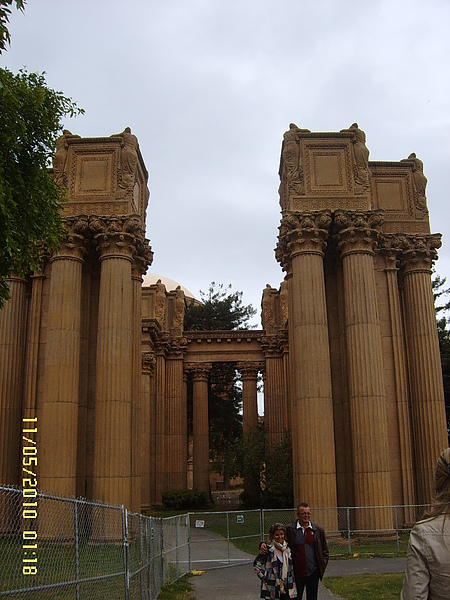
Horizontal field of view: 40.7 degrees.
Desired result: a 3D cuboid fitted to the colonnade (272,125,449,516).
[{"bbox_3d":[7.315,1.531,33.038,9.250,20.920,6.100,0,-15,-3],"label":"colonnade"}]

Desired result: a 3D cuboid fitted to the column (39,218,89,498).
[{"bbox_3d":[-8.406,3.762,31.457,2.400,16.600,2.400,-2,-15,3],"label":"column"}]

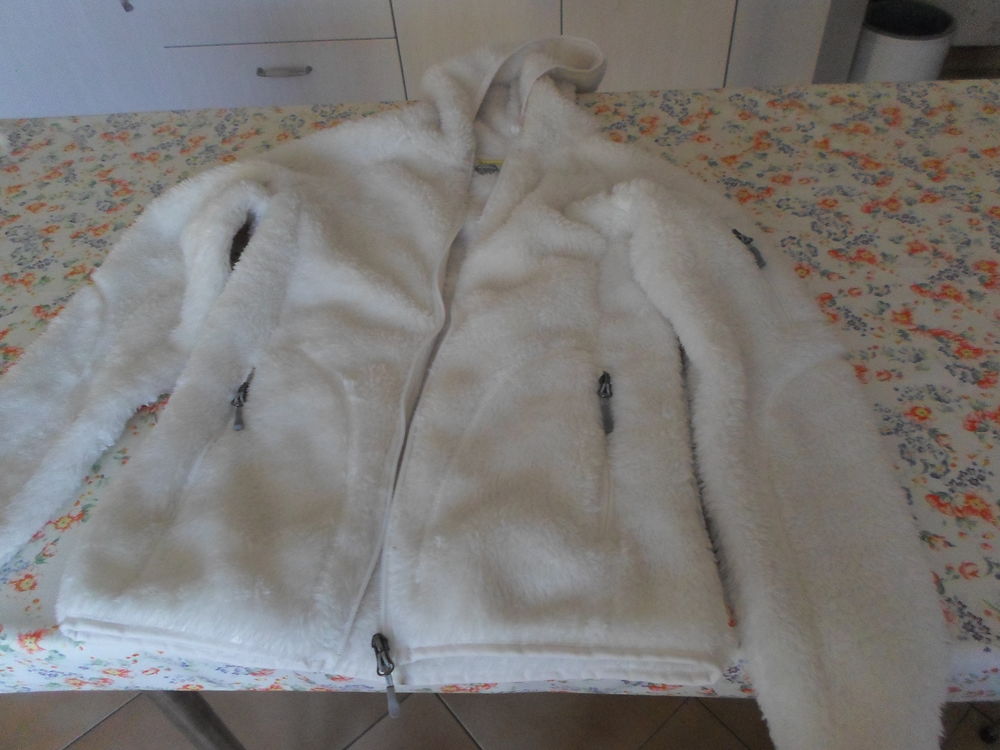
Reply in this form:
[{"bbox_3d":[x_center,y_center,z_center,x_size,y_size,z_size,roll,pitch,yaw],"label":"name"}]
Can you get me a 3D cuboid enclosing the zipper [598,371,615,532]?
[{"bbox_3d":[0.081,0.054,0.550,0.012,0.011,0.143,1,49,7],"label":"zipper"}]

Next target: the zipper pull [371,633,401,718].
[{"bbox_3d":[-0.073,0.192,0.462,0.011,0.011,0.049,-13,65,-7],"label":"zipper pull"}]

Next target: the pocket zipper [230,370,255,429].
[{"bbox_3d":[-0.216,0.020,0.610,0.011,0.011,0.060,-4,51,2],"label":"pocket zipper"}]

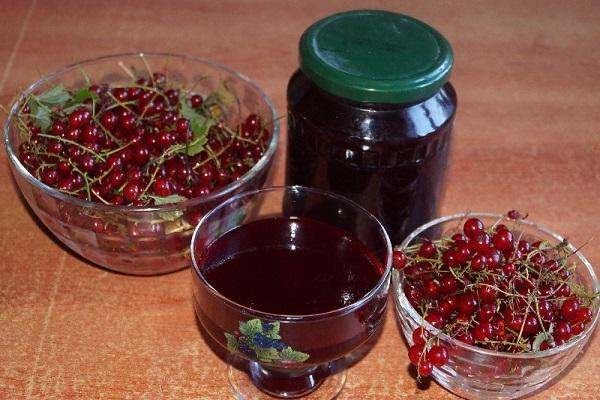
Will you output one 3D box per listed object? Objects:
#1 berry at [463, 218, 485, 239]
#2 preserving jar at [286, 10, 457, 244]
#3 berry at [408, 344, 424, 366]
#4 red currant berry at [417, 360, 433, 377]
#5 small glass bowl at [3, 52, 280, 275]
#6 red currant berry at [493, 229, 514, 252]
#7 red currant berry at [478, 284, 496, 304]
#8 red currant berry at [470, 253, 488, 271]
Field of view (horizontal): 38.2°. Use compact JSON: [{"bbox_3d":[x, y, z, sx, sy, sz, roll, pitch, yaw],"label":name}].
[{"bbox_3d":[0.099,0.016,0.496,0.011,0.011,0.011,2,40,0],"label":"berry"},{"bbox_3d":[0.042,-0.024,0.522,0.096,0.154,0.096,1,40,-1],"label":"preserving jar"},{"bbox_3d":[0.061,0.081,0.453,0.010,0.010,0.010,2,40,0],"label":"berry"},{"bbox_3d":[0.065,0.087,0.450,0.009,0.009,0.009,2,40,0],"label":"red currant berry"},{"bbox_3d":[-0.096,-0.016,0.561,0.166,0.083,0.166,1,40,-1],"label":"small glass bowl"},{"bbox_3d":[0.114,0.023,0.486,0.011,0.011,0.011,2,40,0],"label":"red currant berry"},{"bbox_3d":[0.102,0.051,0.471,0.010,0.010,0.010,2,40,0],"label":"red currant berry"},{"bbox_3d":[0.100,0.034,0.484,0.010,0.010,0.010,2,40,0],"label":"red currant berry"}]

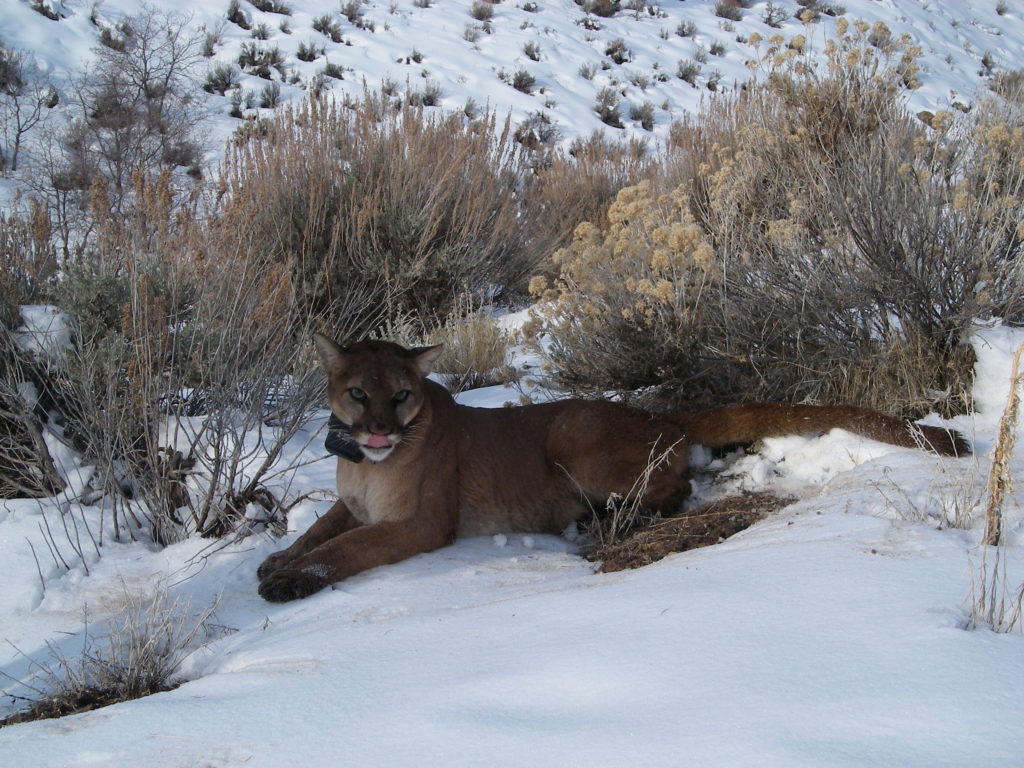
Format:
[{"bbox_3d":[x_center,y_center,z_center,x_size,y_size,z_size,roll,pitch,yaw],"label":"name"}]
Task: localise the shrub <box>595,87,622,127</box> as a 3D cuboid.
[{"bbox_3d":[1.423,-4.093,24.000,0.413,0.590,0.392,0,13,0],"label":"shrub"}]

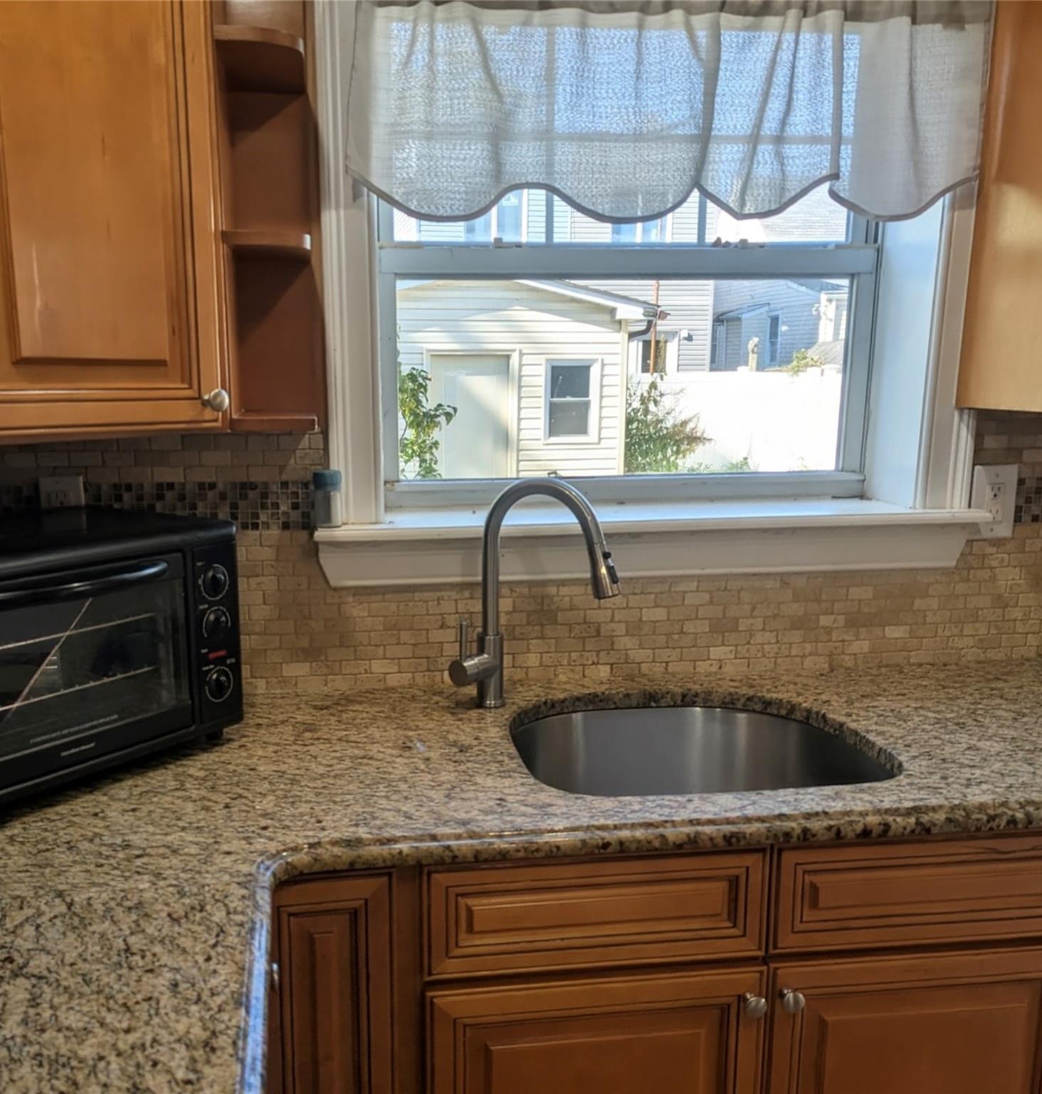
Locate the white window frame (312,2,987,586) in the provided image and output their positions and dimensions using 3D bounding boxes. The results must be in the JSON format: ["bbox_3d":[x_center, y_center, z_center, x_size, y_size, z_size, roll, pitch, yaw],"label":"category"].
[{"bbox_3d":[0.228,-0.490,1.731,1.172,1.087,0.202,-2,10,-5],"label":"white window frame"}]

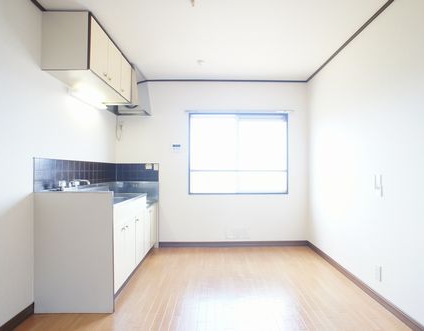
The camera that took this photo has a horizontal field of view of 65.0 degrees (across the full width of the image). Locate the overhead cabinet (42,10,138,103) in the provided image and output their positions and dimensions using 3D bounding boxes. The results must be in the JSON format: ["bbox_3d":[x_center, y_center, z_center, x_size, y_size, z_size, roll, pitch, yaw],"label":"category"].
[{"bbox_3d":[-1.124,-0.956,3.264,0.363,0.449,1.350,0,-1,0],"label":"overhead cabinet"}]

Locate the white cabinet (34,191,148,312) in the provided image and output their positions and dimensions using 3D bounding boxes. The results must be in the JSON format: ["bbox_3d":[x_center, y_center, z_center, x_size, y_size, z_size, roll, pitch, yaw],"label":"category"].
[{"bbox_3d":[-1.012,0.651,3.066,0.587,0.900,1.236,0,-1,0],"label":"white cabinet"}]

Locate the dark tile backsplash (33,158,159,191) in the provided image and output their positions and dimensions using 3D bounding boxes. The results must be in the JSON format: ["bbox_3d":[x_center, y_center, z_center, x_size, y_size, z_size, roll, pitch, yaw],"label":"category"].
[{"bbox_3d":[-1.013,0.087,3.503,0.582,0.247,2.080,0,-1,0],"label":"dark tile backsplash"}]

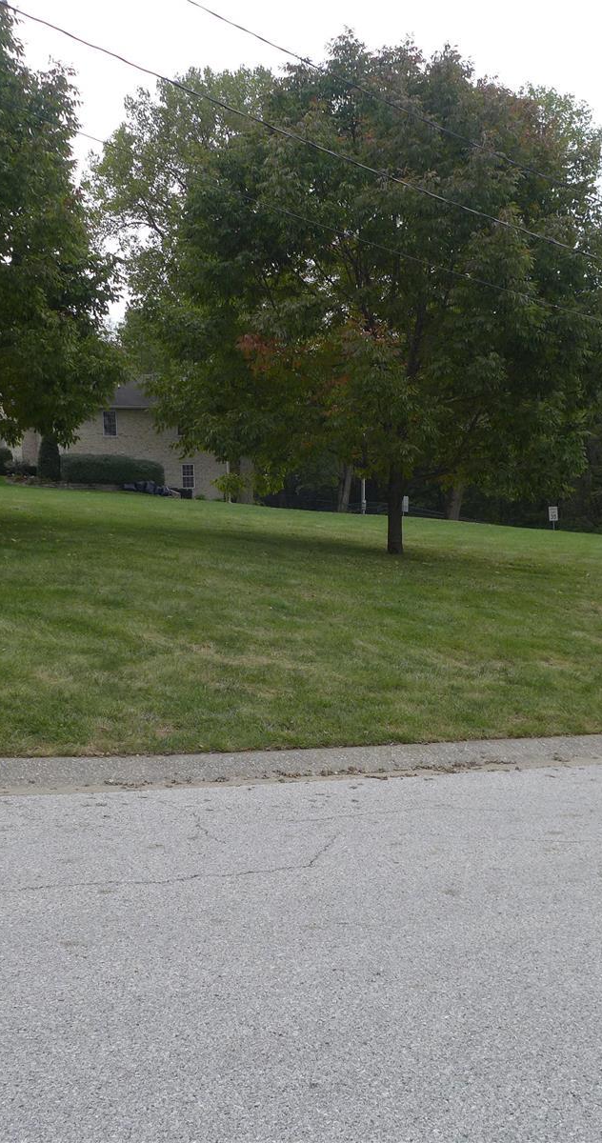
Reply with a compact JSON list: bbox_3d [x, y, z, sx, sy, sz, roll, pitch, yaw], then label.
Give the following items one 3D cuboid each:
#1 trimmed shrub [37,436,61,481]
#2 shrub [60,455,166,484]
[{"bbox_3d":[-12.838,-5.811,54.000,1.280,2.430,1.280,0,3,0],"label":"trimmed shrub"},{"bbox_3d":[-9.792,-5.299,55.000,5.390,1.610,1.800,0,3,0],"label":"shrub"}]

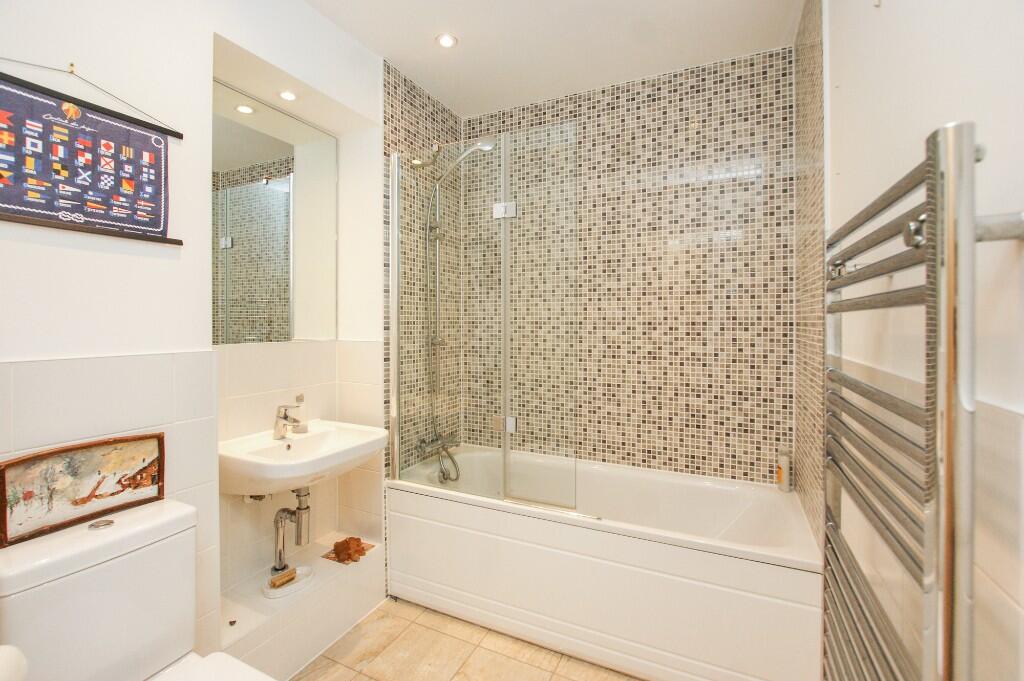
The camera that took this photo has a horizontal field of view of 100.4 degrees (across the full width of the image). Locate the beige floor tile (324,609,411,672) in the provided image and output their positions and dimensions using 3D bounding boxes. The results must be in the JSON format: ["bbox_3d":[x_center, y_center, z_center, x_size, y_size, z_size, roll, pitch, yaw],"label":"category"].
[{"bbox_3d":[-0.580,1.218,1.741,0.190,0.010,0.302,0,1,26],"label":"beige floor tile"}]

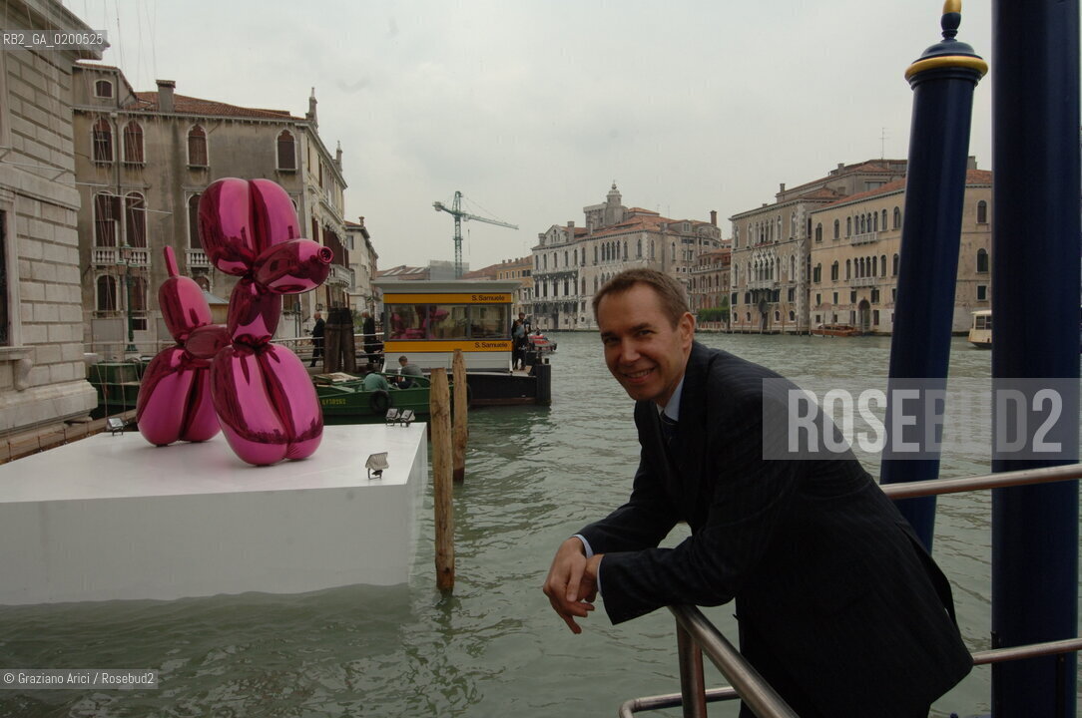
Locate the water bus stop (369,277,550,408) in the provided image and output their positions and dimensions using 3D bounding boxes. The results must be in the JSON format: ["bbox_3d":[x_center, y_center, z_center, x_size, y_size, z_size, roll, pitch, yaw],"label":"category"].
[{"bbox_3d":[-2.400,-0.720,26.600,5.200,3.800,9.600,-1,3,-2],"label":"water bus stop"}]

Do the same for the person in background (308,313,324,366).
[{"bbox_3d":[-7.018,-0.607,23.400,0.500,1.740,0.500,-1,3,-9],"label":"person in background"}]

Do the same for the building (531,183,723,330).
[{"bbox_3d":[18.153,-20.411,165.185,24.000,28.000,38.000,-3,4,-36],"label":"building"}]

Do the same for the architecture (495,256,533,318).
[{"bbox_3d":[-1.769,-15.705,185.436,14.000,17.200,17.000,-3,4,-33],"label":"architecture"}]

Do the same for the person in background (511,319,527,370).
[{"bbox_3d":[-0.688,-0.458,24.308,0.500,1.620,0.400,-3,3,-30],"label":"person in background"}]

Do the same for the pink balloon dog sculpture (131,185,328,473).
[{"bbox_3d":[-3.470,-0.420,8.560,3.600,3.070,1.140,2,4,40],"label":"pink balloon dog sculpture"}]

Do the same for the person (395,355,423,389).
[{"bbox_3d":[-3.375,0.398,19.300,0.750,1.000,0.520,1,3,23],"label":"person"}]

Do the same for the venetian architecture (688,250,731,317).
[{"bbox_3d":[34.791,-12.490,138.071,12.000,14.500,18.000,-2,3,-13],"label":"venetian architecture"}]

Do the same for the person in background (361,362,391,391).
[{"bbox_3d":[-4.135,0.515,18.900,0.550,0.950,0.700,1,3,24],"label":"person in background"}]

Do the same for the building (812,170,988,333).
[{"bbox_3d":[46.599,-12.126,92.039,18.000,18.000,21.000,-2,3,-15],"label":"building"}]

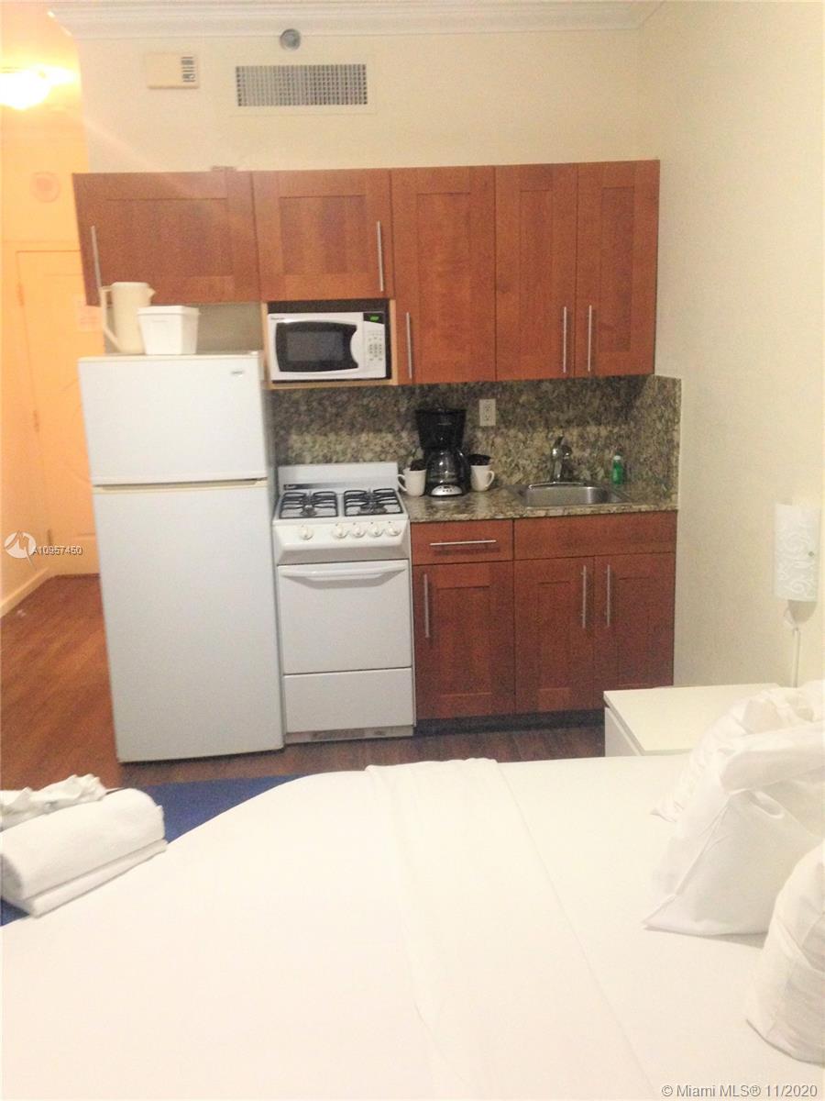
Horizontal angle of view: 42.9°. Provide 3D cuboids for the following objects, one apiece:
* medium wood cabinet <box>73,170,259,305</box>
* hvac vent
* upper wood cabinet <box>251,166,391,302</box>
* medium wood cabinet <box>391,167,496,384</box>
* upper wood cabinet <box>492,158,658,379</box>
[{"bbox_3d":[-0.886,-1.152,3.911,0.621,0.456,0.337,-3,14,-4],"label":"medium wood cabinet"},{"bbox_3d":[-0.419,-1.761,3.974,0.500,0.155,0.030,-3,14,-4],"label":"hvac vent"},{"bbox_3d":[-0.331,-1.179,3.954,0.494,0.456,0.337,-3,14,-4],"label":"upper wood cabinet"},{"bbox_3d":[0.108,-1.047,4.027,0.378,0.774,0.337,-3,14,-4],"label":"medium wood cabinet"},{"bbox_3d":[0.600,-1.071,4.066,0.610,0.774,0.337,-3,14,-4],"label":"upper wood cabinet"}]

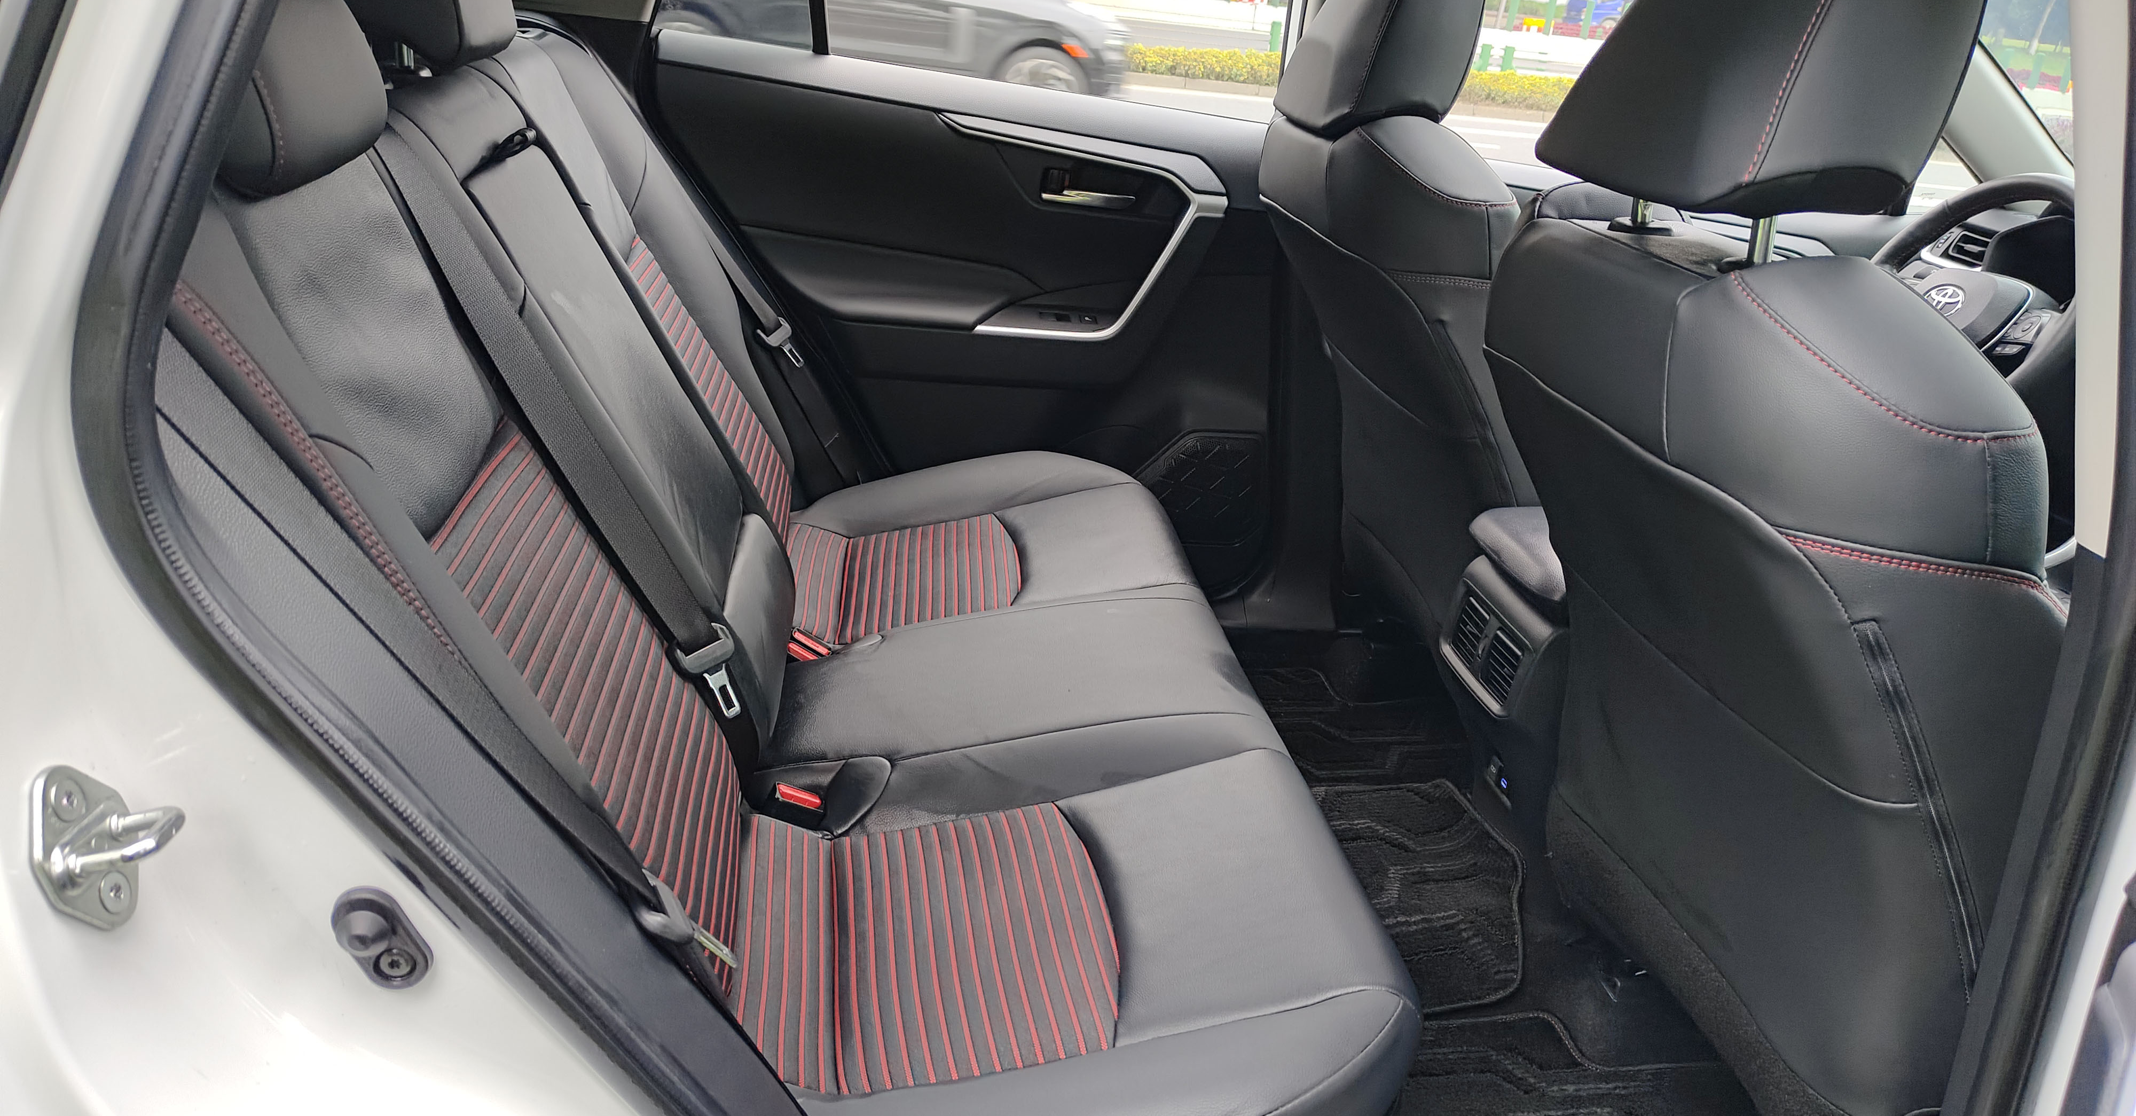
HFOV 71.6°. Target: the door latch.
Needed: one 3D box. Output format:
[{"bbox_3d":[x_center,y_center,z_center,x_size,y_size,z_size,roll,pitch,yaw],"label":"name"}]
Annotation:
[{"bbox_3d":[-0.342,0.103,0.525,0.040,0.055,0.046,-14,12,28],"label":"door latch"}]

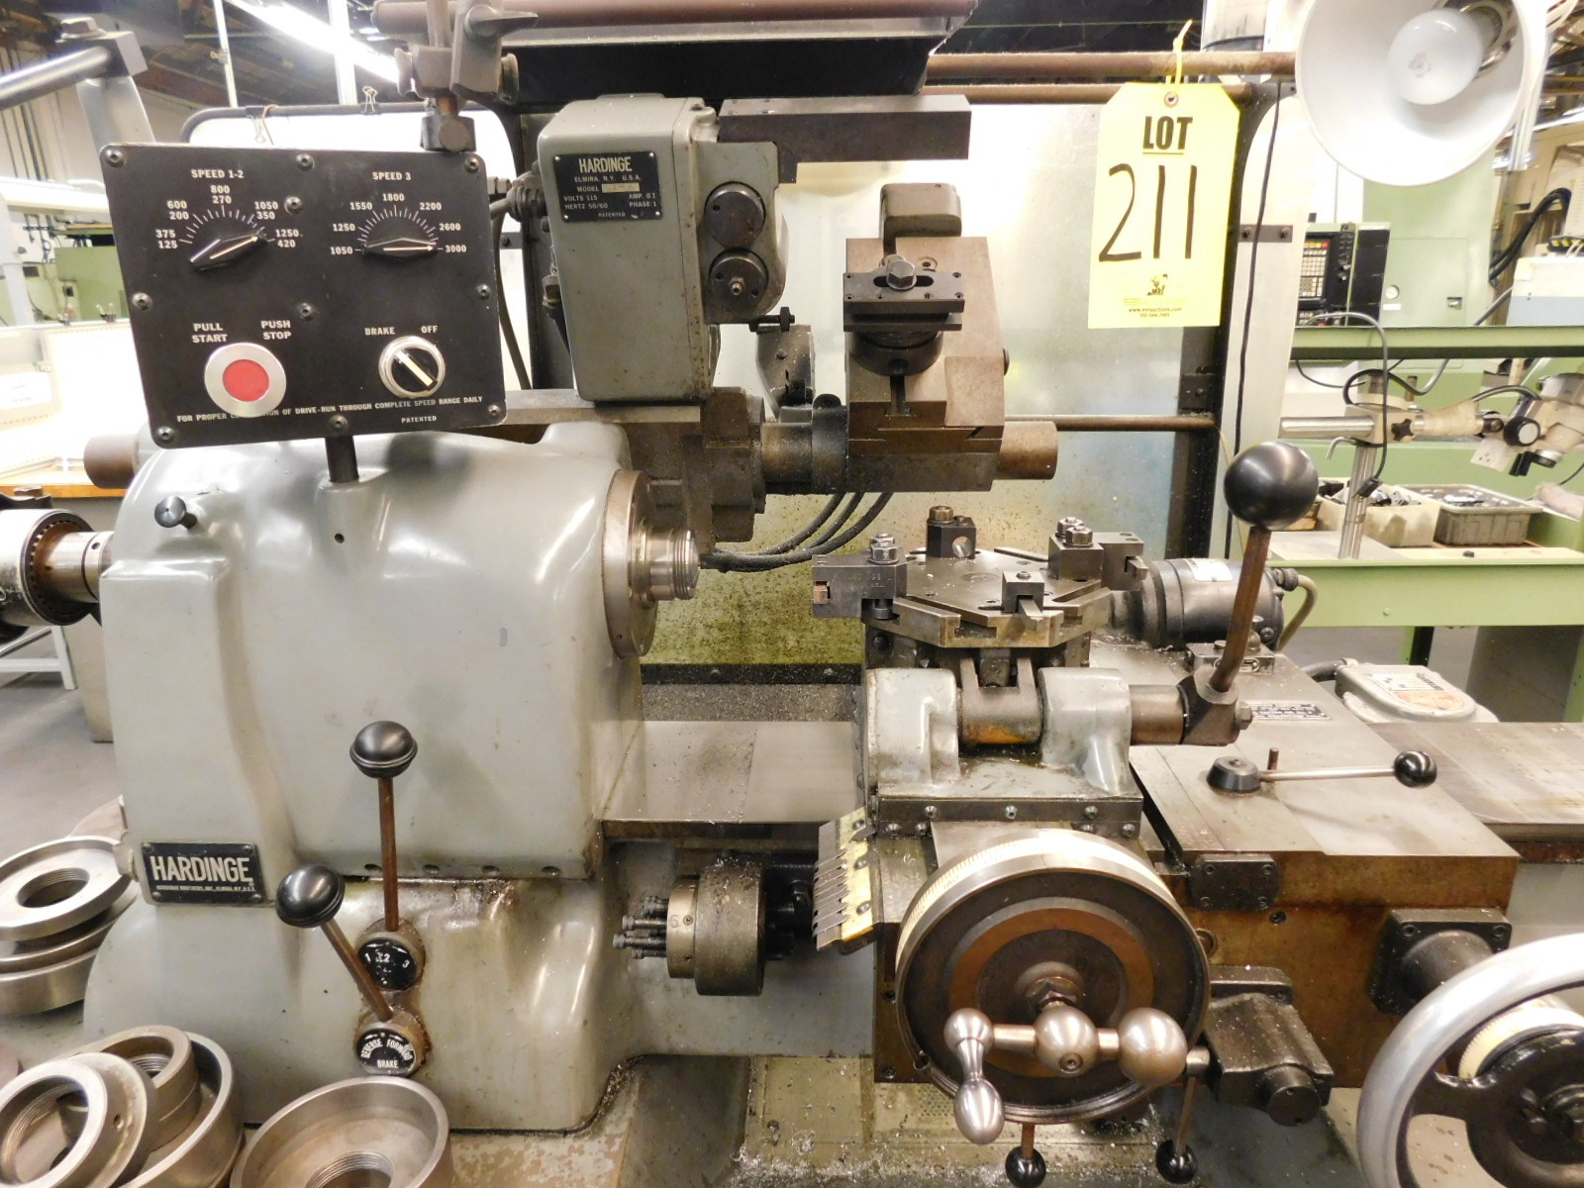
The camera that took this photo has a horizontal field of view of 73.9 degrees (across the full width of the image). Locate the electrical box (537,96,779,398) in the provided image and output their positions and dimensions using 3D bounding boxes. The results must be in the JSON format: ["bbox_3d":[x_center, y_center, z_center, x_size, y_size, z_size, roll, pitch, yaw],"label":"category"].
[{"bbox_3d":[-0.104,-0.316,0.956,0.185,0.234,0.145,0,38,2],"label":"electrical box"}]

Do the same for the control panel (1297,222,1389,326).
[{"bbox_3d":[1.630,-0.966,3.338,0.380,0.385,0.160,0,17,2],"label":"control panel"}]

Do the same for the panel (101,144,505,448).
[{"bbox_3d":[-0.320,-0.201,0.719,0.222,0.180,0.066,-8,16,-22],"label":"panel"}]

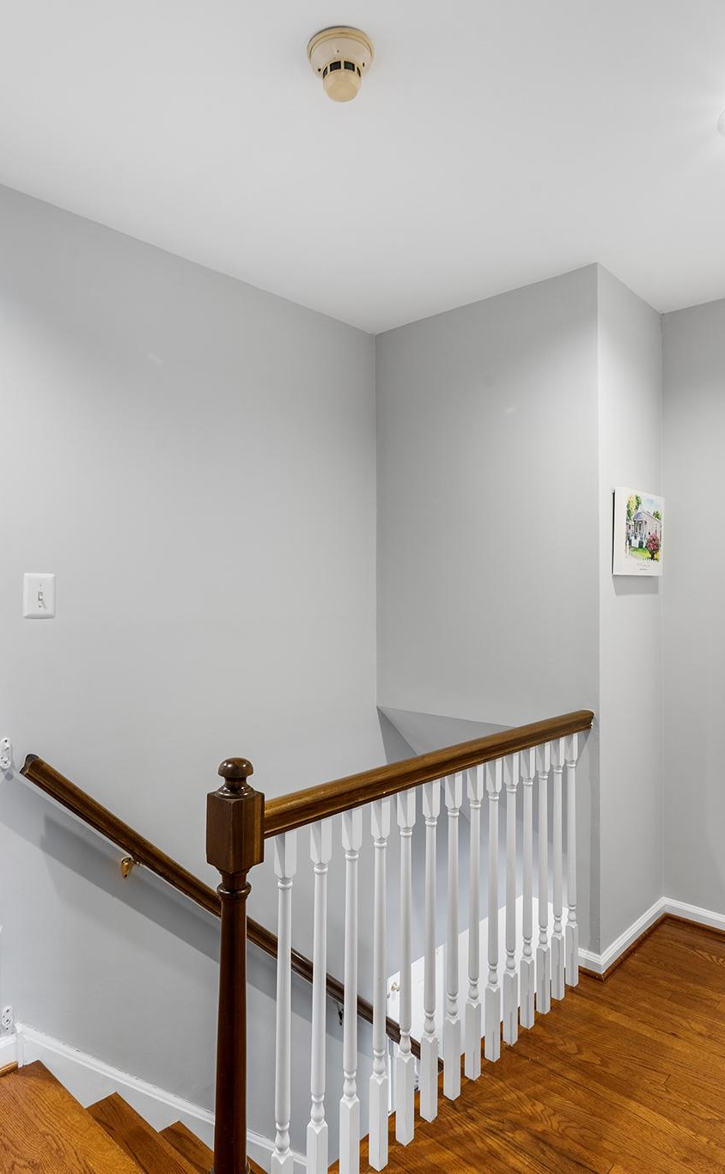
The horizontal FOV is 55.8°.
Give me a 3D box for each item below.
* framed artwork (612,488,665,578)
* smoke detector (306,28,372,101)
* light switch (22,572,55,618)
[{"bbox_3d":[1.040,-0.198,2.574,0.020,0.314,0.460,0,0,43],"label":"framed artwork"},{"bbox_3d":[-0.044,-1.068,1.423,0.132,0.090,0.132,0,0,-2],"label":"smoke detector"},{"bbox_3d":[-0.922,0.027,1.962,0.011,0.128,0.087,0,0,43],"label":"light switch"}]

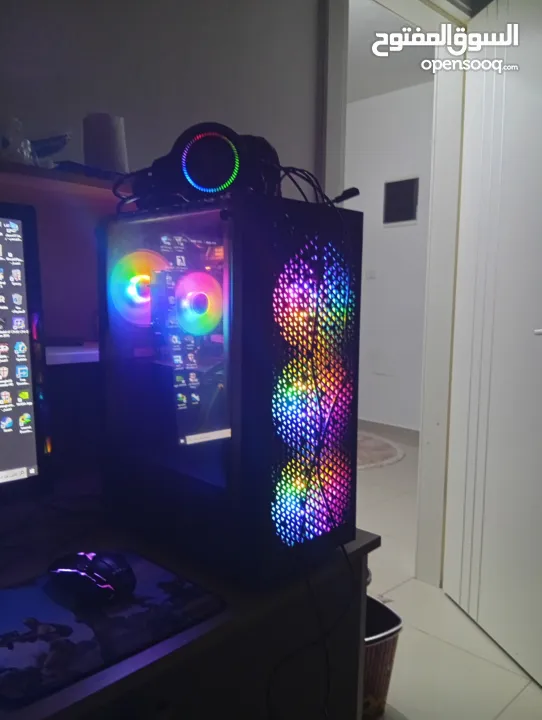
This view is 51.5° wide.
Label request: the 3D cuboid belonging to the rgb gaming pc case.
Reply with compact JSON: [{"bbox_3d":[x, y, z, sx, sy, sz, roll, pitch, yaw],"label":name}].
[{"bbox_3d":[-0.070,0.023,0.786,0.350,0.434,0.184,7,10,44],"label":"rgb gaming pc case"}]

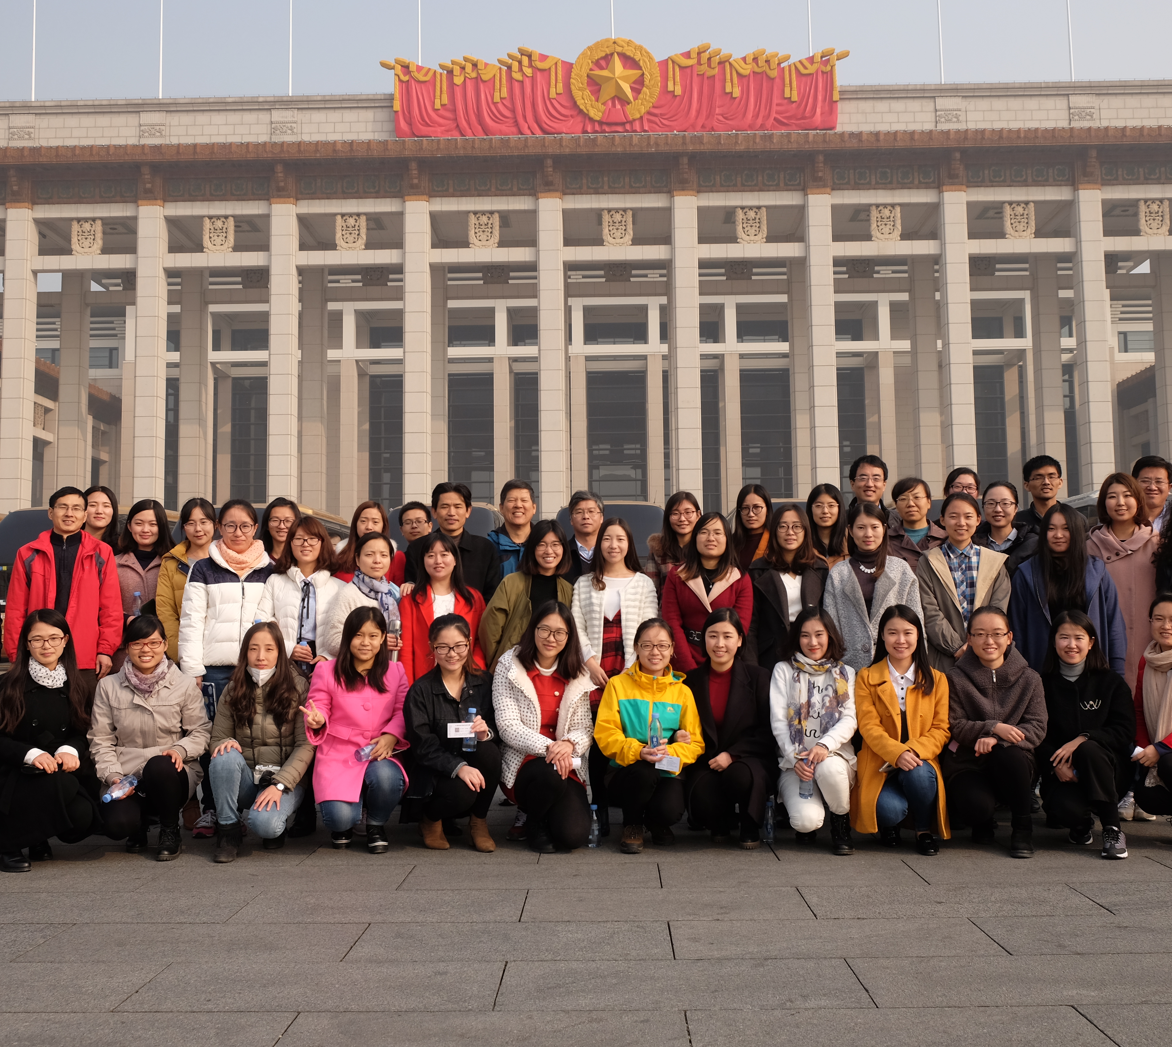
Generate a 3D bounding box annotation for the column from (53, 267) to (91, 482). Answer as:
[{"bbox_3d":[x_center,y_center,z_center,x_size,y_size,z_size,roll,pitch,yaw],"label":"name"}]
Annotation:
[{"bbox_3d":[-33.997,-5.340,83.870,1.520,25.300,1.520,-1,-5,1],"label":"column"}]

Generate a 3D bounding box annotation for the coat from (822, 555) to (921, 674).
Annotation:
[{"bbox_3d":[1.415,0.515,6.250,0.500,0.720,0.340,-2,-4,12],"label":"coat"}]

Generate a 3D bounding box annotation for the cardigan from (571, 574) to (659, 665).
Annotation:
[{"bbox_3d":[0.144,0.459,6.180,0.440,0.460,0.280,-1,-4,2],"label":"cardigan"}]

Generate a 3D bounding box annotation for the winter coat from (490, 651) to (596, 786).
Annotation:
[{"bbox_3d":[-0.195,0.879,5.660,0.480,0.650,0.460,0,-4,-9],"label":"winter coat"}]

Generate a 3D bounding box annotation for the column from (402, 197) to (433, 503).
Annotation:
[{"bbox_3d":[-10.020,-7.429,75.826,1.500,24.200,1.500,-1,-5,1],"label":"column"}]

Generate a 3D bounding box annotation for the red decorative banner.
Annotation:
[{"bbox_3d":[1.718,-26.388,76.686,28.000,6.080,1.000,-1,-5,1],"label":"red decorative banner"}]

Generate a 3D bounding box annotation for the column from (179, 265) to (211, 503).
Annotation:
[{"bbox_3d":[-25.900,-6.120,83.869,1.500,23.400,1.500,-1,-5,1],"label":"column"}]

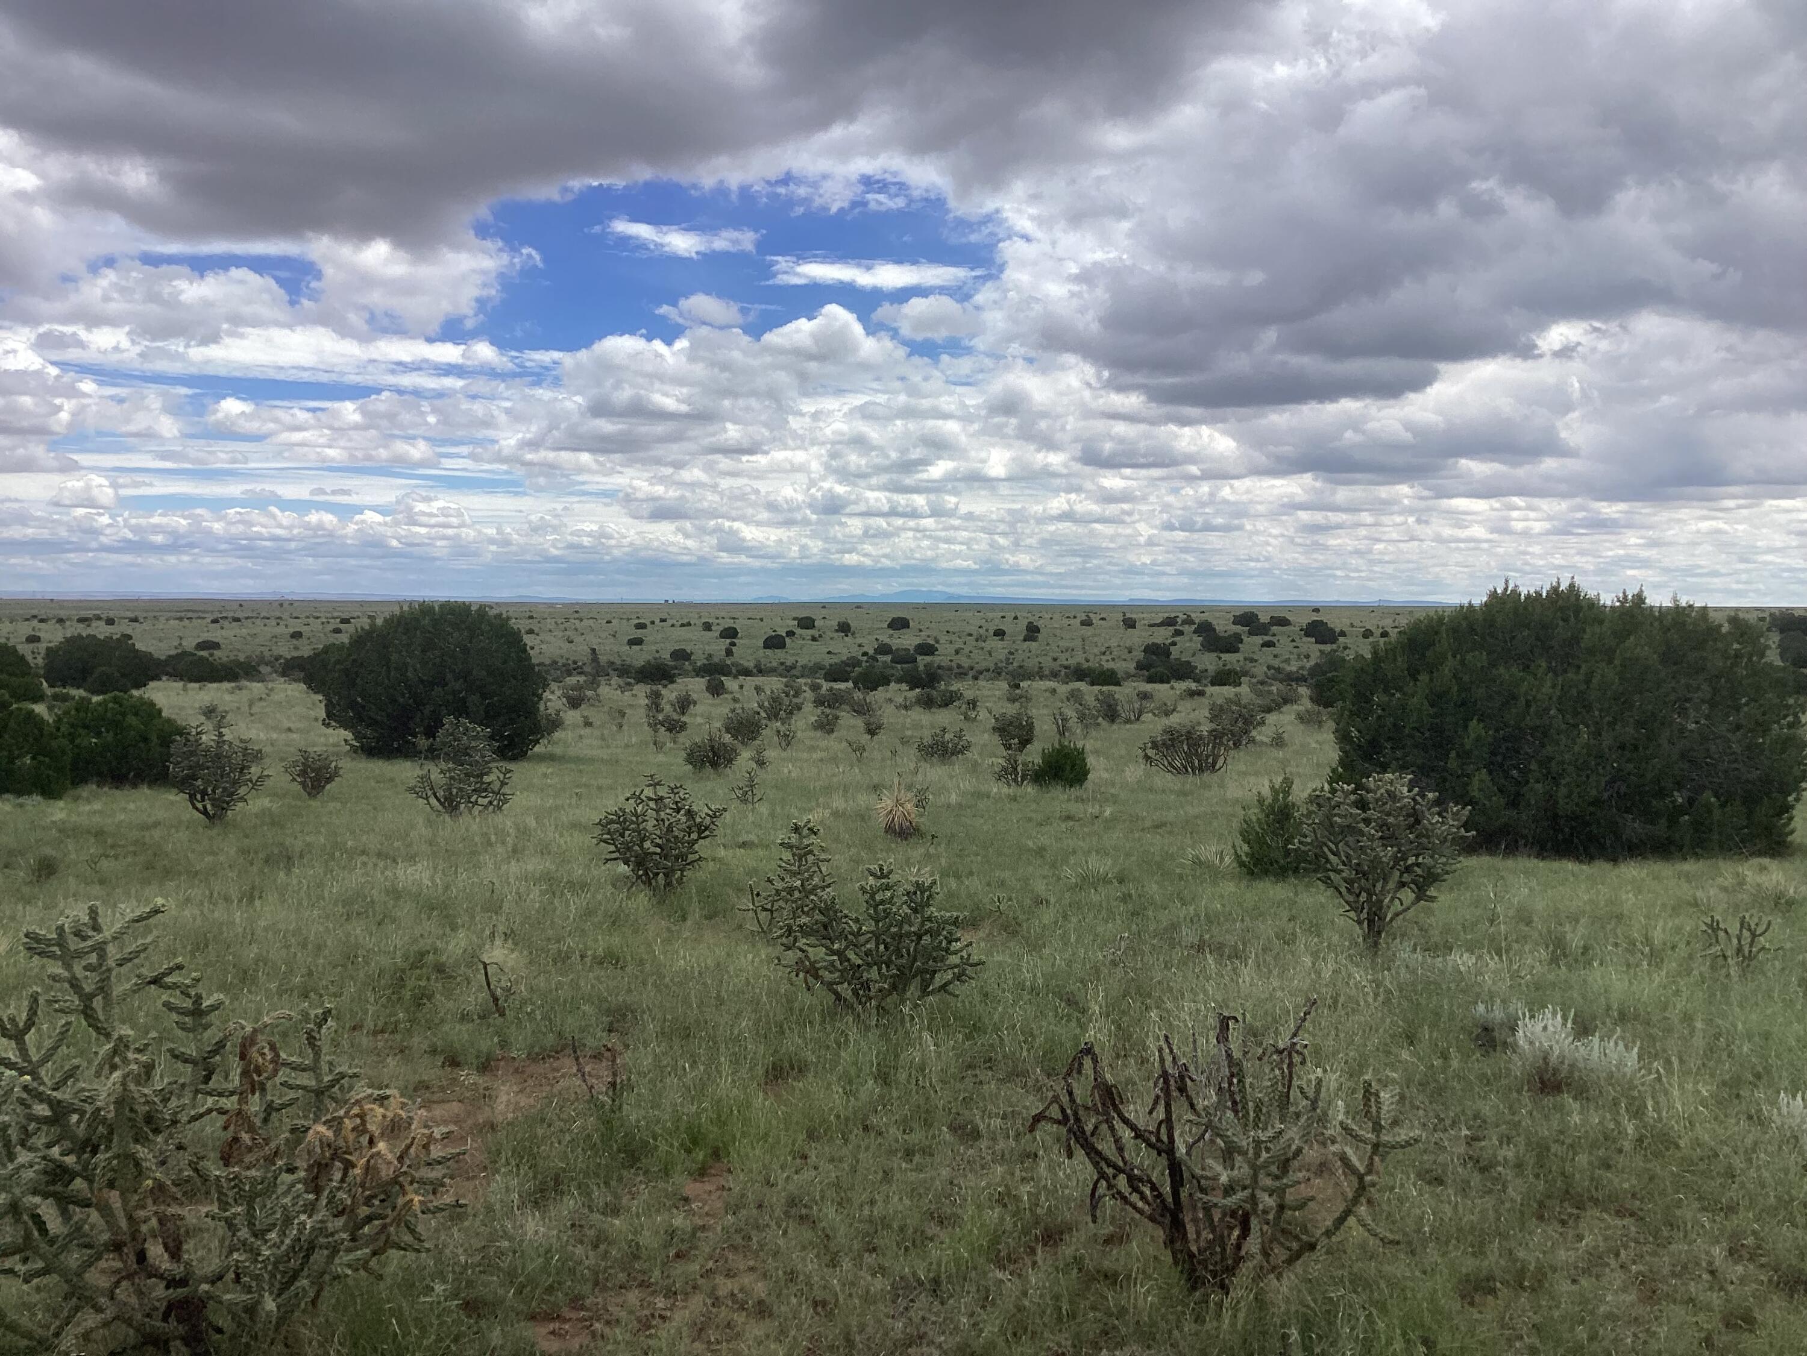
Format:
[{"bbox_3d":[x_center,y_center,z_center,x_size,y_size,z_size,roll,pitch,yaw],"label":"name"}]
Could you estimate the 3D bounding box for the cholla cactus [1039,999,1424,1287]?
[{"bbox_3d":[0.762,1.117,3.850,0.917,0.678,0.779,0,3,0],"label":"cholla cactus"}]

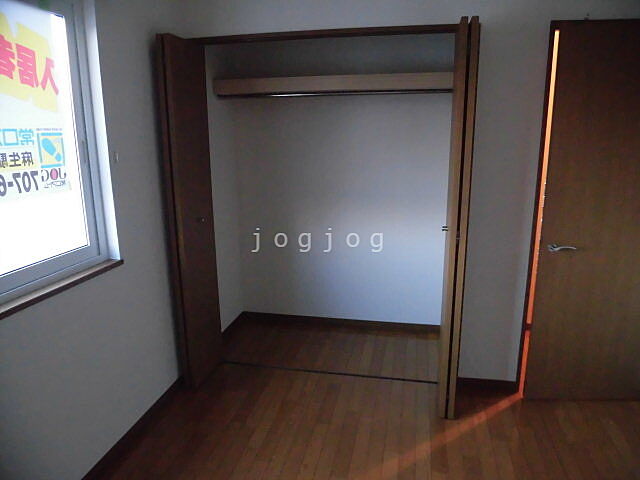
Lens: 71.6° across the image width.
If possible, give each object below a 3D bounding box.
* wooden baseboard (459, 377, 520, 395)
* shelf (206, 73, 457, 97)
[{"bbox_3d":[1.009,0.877,2.674,0.350,0.064,0.018,2,13,11],"label":"wooden baseboard"},{"bbox_3d":[0.080,-1.035,2.952,1.650,0.105,0.070,2,13,11],"label":"shelf"}]

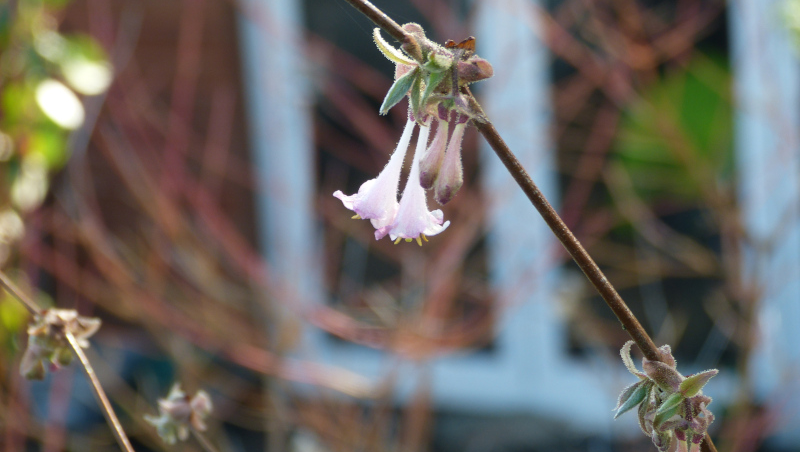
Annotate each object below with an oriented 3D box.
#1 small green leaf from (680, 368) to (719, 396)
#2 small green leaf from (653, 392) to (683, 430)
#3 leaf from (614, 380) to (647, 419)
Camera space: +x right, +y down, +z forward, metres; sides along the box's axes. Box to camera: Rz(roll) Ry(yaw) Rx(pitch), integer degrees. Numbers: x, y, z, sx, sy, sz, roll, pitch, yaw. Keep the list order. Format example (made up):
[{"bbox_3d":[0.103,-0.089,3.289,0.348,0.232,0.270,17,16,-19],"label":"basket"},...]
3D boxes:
[{"bbox_3d":[0.073,0.038,0.777,0.012,0.005,0.002,-29,-26,20],"label":"small green leaf"},{"bbox_3d":[0.066,0.045,0.776,0.005,0.002,0.012,22,63,41],"label":"small green leaf"},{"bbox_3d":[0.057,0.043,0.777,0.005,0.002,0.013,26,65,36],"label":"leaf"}]

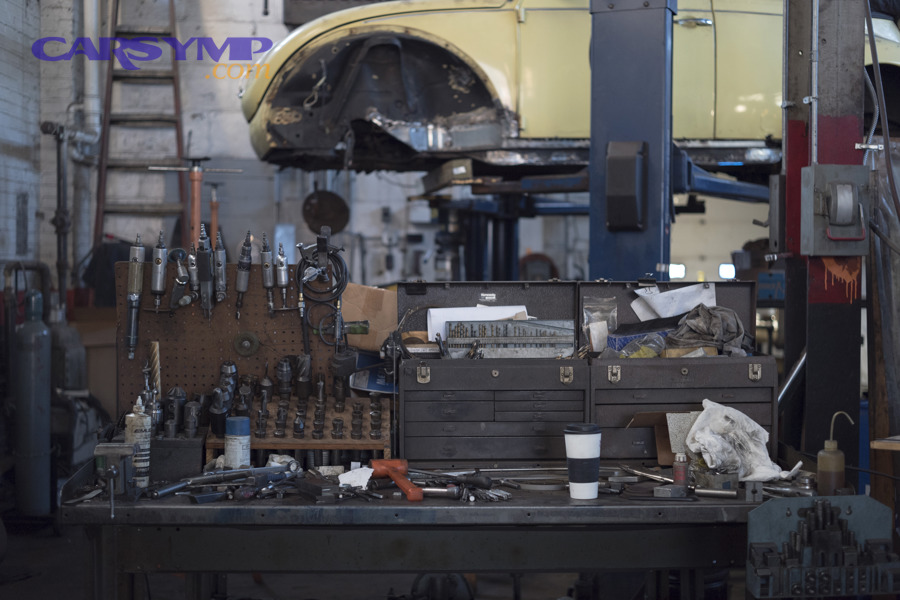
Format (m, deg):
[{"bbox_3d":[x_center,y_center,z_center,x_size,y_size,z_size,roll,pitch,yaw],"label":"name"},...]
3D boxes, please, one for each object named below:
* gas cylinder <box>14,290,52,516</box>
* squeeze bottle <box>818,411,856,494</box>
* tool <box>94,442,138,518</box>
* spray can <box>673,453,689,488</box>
[{"bbox_3d":[-2.198,0.544,6.600,0.187,1.190,0.187,0,3,2],"label":"gas cylinder"},{"bbox_3d":[0.916,0.367,2.970,0.090,0.209,0.065,0,3,-2],"label":"squeeze bottle"},{"bbox_3d":[-0.784,0.418,2.940,0.100,0.163,0.165,0,3,-2],"label":"tool"},{"bbox_3d":[0.570,0.423,3.090,0.037,0.091,0.037,0,3,0],"label":"spray can"}]

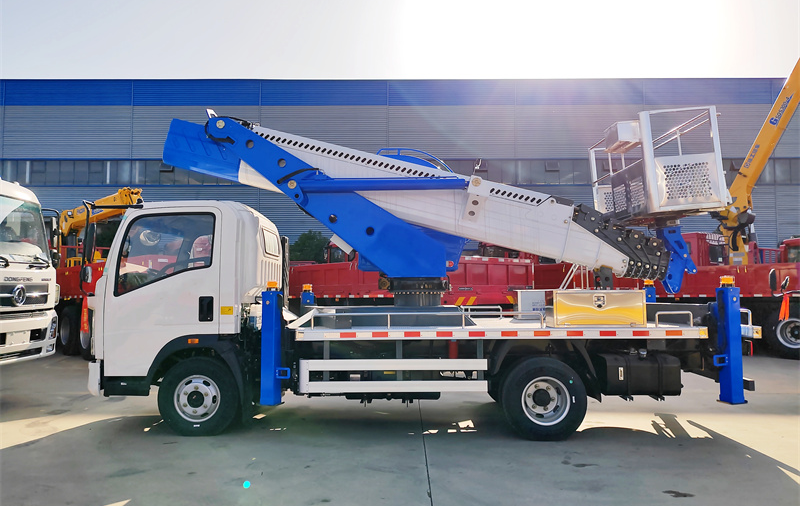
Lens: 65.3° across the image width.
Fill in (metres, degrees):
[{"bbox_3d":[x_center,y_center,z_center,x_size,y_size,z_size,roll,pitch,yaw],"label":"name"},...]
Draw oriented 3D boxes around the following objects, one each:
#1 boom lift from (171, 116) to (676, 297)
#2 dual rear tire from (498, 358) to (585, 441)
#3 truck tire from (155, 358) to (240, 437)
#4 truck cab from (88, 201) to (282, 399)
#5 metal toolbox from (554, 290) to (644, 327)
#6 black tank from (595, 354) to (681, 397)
[{"bbox_3d":[0.197,-0.500,6.944,5.500,1.960,0.860,0,-3,2],"label":"boom lift"},{"bbox_3d":[1.375,1.378,6.036,0.780,0.774,0.430,0,-3,2],"label":"dual rear tire"},{"bbox_3d":[-1.946,1.387,6.098,0.770,0.764,0.210,0,-3,2],"label":"truck tire"},{"bbox_3d":[-2.247,0.478,6.956,1.550,1.950,1.900,0,-3,2],"label":"truck cab"},{"bbox_3d":[1.880,0.534,6.023,0.863,0.344,0.375,0,-3,2],"label":"metal toolbox"},{"bbox_3d":[2.304,1.172,6.102,0.715,0.395,0.430,0,-3,2],"label":"black tank"}]

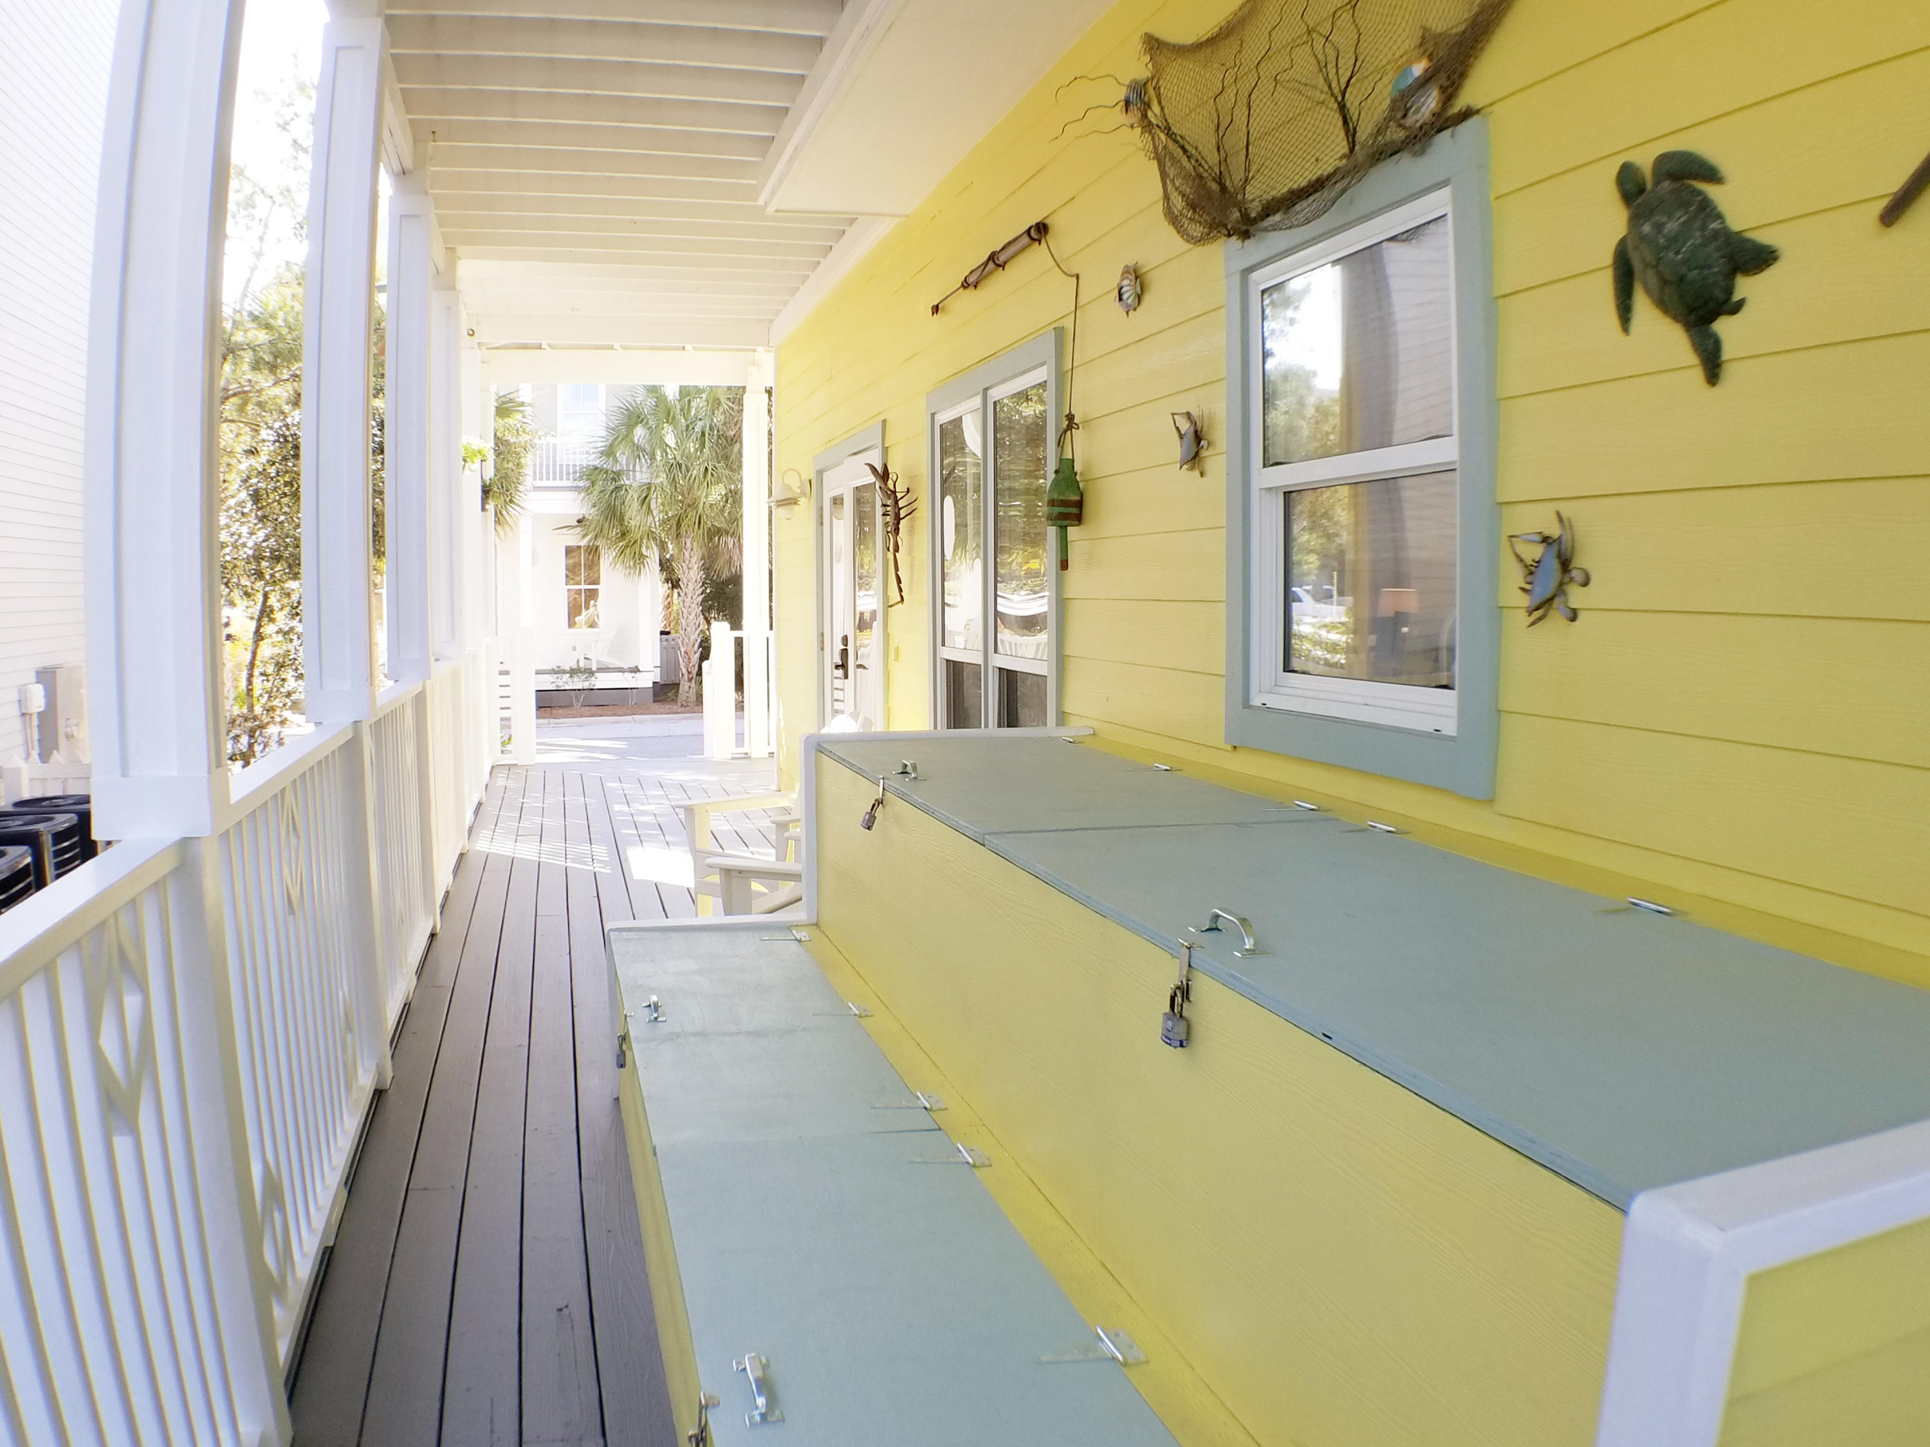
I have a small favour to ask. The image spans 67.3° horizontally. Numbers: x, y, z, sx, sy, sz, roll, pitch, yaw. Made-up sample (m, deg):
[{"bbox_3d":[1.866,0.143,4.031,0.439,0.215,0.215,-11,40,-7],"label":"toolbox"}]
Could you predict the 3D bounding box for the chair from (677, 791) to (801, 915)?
[{"bbox_3d":[-0.638,0.395,5.887,0.850,0.950,0.740,-5,7,-44],"label":"chair"}]

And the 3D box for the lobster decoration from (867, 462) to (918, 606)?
[{"bbox_3d":[-0.321,-0.848,6.494,0.130,0.655,0.380,-2,5,-16],"label":"lobster decoration"}]

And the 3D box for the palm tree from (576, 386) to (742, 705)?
[{"bbox_3d":[-4.892,-3.475,26.200,4.200,6.300,4.200,-2,5,-16],"label":"palm tree"}]

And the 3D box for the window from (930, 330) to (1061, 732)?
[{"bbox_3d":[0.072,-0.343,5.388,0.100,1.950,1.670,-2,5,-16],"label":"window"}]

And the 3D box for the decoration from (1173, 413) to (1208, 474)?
[{"bbox_3d":[0.548,-0.682,3.536,0.055,0.170,0.125,-2,5,-16],"label":"decoration"}]

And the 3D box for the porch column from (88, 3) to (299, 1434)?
[{"bbox_3d":[-1.214,-0.311,2.170,0.195,3.000,0.195,-2,5,-16],"label":"porch column"}]

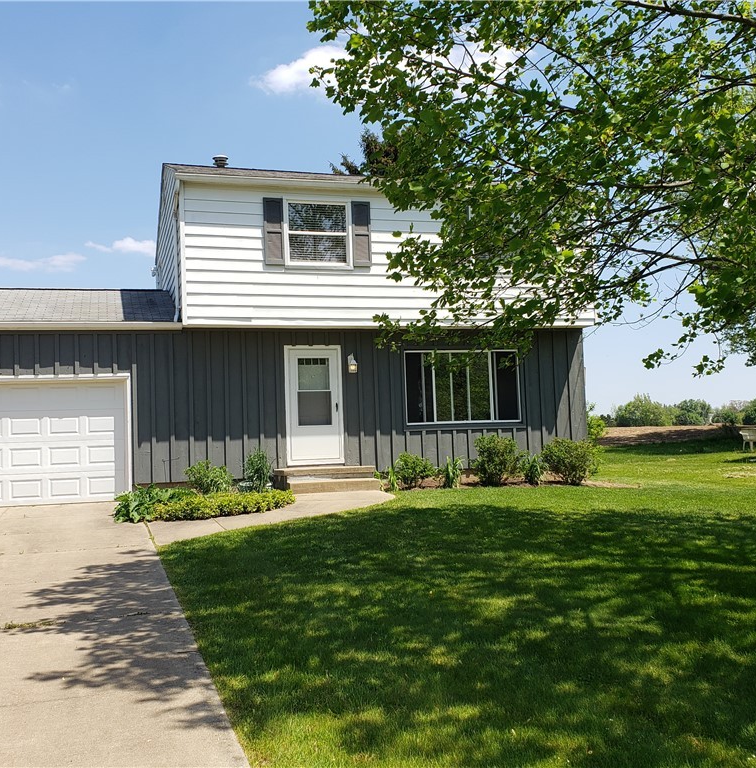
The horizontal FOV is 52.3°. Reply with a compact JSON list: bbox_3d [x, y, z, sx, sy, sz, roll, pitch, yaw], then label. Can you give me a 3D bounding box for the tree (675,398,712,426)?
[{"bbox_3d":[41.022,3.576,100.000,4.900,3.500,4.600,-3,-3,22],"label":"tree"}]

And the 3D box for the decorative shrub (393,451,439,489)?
[{"bbox_3d":[0.678,1.524,13.550,0.760,0.630,0.660,-1,-4,-15],"label":"decorative shrub"}]

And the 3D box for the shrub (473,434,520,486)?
[{"bbox_3d":[2.142,1.383,13.900,0.860,0.920,0.800,-1,-4,-15],"label":"shrub"}]

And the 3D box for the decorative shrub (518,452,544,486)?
[{"bbox_3d":[2.814,1.549,14.100,0.470,0.570,0.440,-1,-4,-15],"label":"decorative shrub"}]

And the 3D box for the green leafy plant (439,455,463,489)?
[{"bbox_3d":[1.287,1.553,13.650,0.430,0.580,0.400,-2,-4,0],"label":"green leafy plant"}]

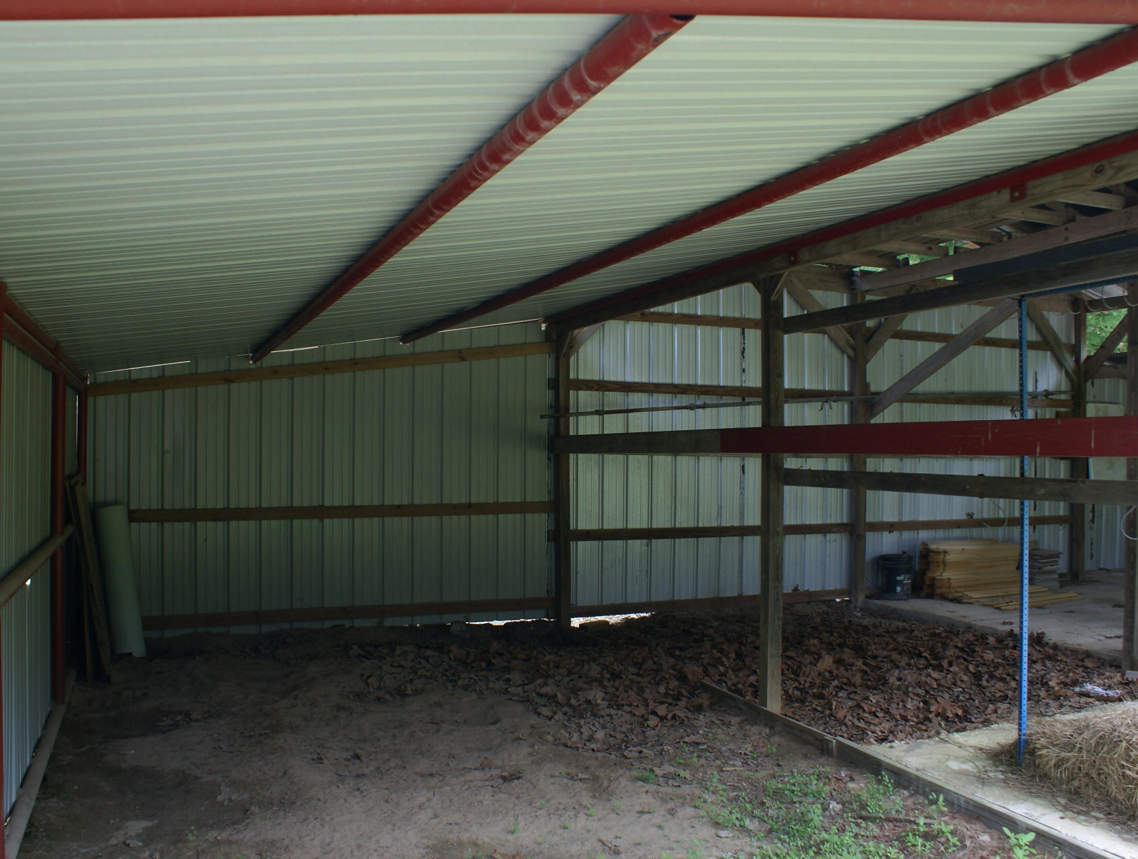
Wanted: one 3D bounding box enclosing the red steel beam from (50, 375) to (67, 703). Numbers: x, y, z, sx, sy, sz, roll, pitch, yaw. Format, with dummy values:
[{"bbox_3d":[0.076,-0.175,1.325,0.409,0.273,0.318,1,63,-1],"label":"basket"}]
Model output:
[{"bbox_3d":[-2.612,0.560,4.950,0.063,1.697,0.063,0,0,-21],"label":"red steel beam"}]

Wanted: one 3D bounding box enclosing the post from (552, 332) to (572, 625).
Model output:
[{"bbox_3d":[-0.053,0.394,7.800,0.095,2.366,0.095,0,0,-21],"label":"post"}]

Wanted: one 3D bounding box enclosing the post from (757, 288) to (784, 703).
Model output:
[{"bbox_3d":[1.093,0.355,5.200,0.092,2.347,0.092,0,0,-21],"label":"post"}]

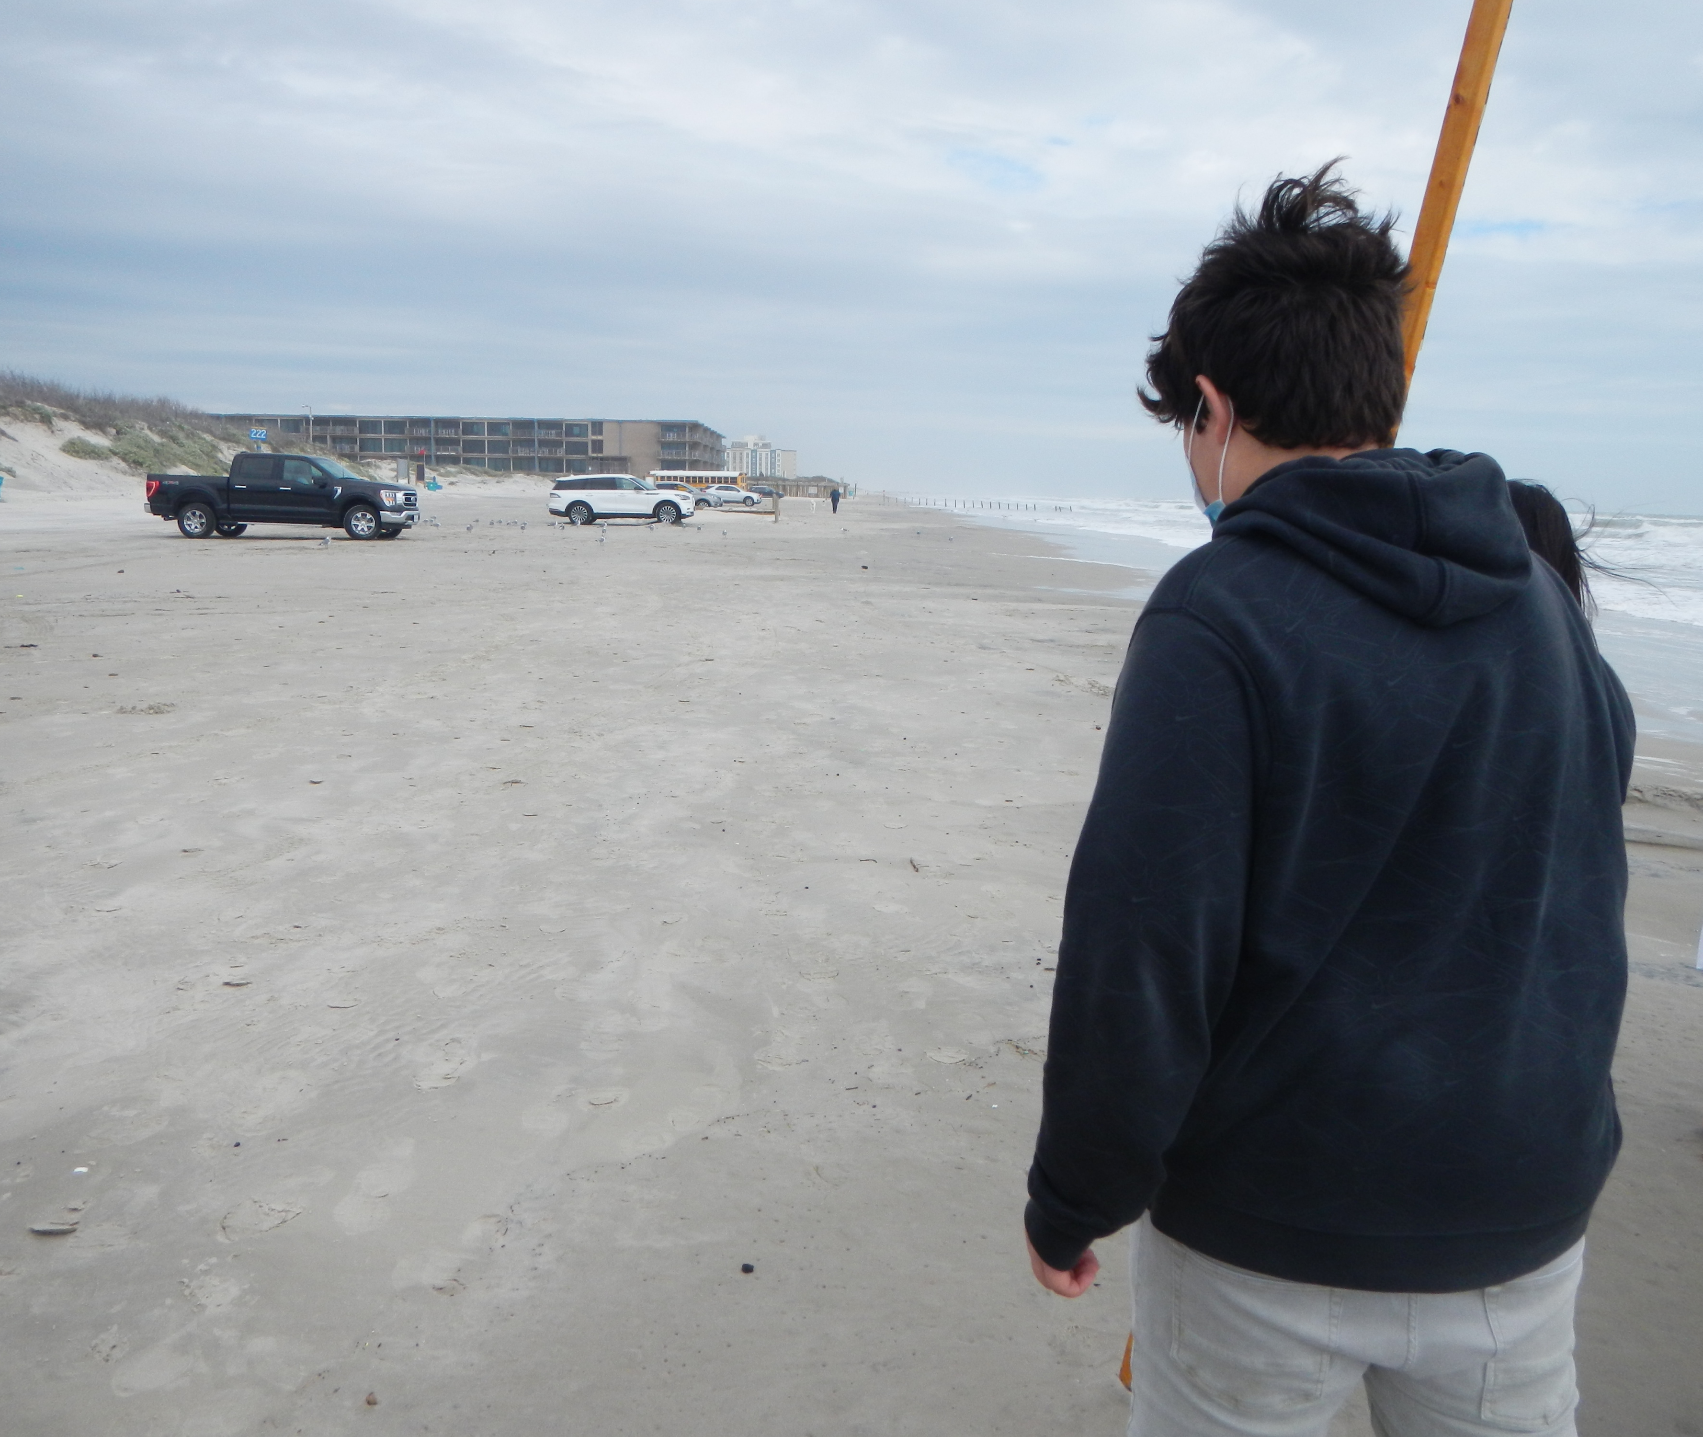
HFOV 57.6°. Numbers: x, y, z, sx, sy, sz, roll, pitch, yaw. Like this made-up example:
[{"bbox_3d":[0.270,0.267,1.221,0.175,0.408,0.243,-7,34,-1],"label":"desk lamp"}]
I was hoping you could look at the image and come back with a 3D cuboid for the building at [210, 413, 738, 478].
[{"bbox_3d":[-61.294,-45.147,261.435,79.000,9.000,45.000,1,8,0],"label":"building"}]

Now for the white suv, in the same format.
[{"bbox_3d":[-8.030,-7.680,54.500,5.060,1.770,2.050,1,8,-3],"label":"white suv"}]

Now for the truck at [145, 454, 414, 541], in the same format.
[{"bbox_3d":[-12.500,-4.950,34.550,5.880,1.960,2.080,2,8,2],"label":"truck"}]

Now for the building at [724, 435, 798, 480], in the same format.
[{"bbox_3d":[-47.533,-130.769,779.456,44.000,23.500,20.000,1,8,0],"label":"building"}]

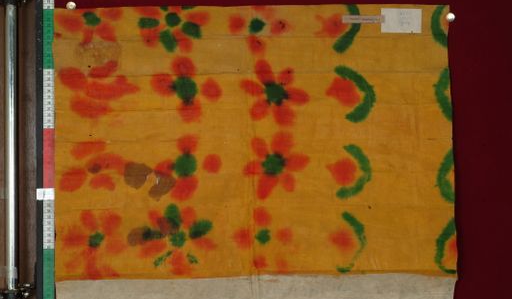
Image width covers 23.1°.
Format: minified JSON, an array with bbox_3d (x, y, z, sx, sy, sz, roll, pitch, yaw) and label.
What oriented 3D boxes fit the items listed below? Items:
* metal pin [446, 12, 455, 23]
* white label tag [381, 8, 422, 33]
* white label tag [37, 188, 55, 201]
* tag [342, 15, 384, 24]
[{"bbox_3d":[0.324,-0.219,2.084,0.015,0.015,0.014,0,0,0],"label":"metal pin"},{"bbox_3d":[0.242,-0.215,2.089,0.068,0.041,0.002,0,0,0],"label":"white label tag"},{"bbox_3d":[-0.351,0.074,2.088,0.029,0.019,0.002,0,0,0],"label":"white label tag"},{"bbox_3d":[0.179,-0.217,2.089,0.071,0.014,0.002,0,0,0],"label":"tag"}]

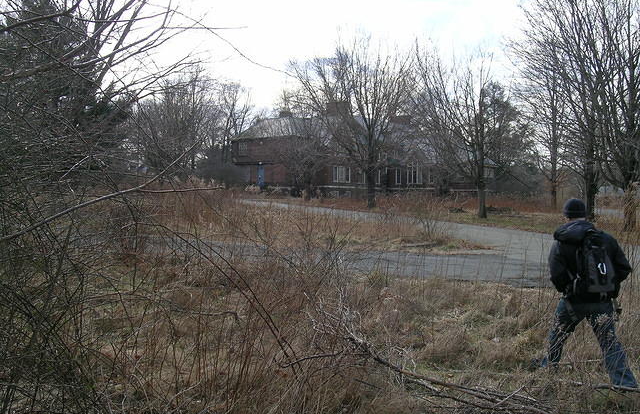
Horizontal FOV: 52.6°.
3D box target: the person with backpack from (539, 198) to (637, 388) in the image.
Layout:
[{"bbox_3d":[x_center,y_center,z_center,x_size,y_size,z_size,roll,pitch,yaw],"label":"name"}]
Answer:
[{"bbox_3d":[2.520,0.776,6.100,0.800,1.720,0.650,0,3,-8],"label":"person with backpack"}]

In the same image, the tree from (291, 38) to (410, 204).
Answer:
[{"bbox_3d":[1.750,-4.580,34.806,6.300,9.300,6.300,0,3,0],"label":"tree"}]

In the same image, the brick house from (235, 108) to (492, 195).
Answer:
[{"bbox_3d":[3.800,-5.281,58.302,23.000,8.100,10.000,2,4,33],"label":"brick house"}]

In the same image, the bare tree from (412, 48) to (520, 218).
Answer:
[{"bbox_3d":[6.250,-3.187,27.469,4.400,7.300,4.400,0,3,0],"label":"bare tree"}]

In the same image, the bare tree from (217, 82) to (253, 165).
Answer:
[{"bbox_3d":[-9.900,-7.897,71.681,4.000,12.000,4.000,0,3,0],"label":"bare tree"}]

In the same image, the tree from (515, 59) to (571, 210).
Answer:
[{"bbox_3d":[12.000,-3.904,34.341,3.100,8.000,3.100,0,3,0],"label":"tree"}]

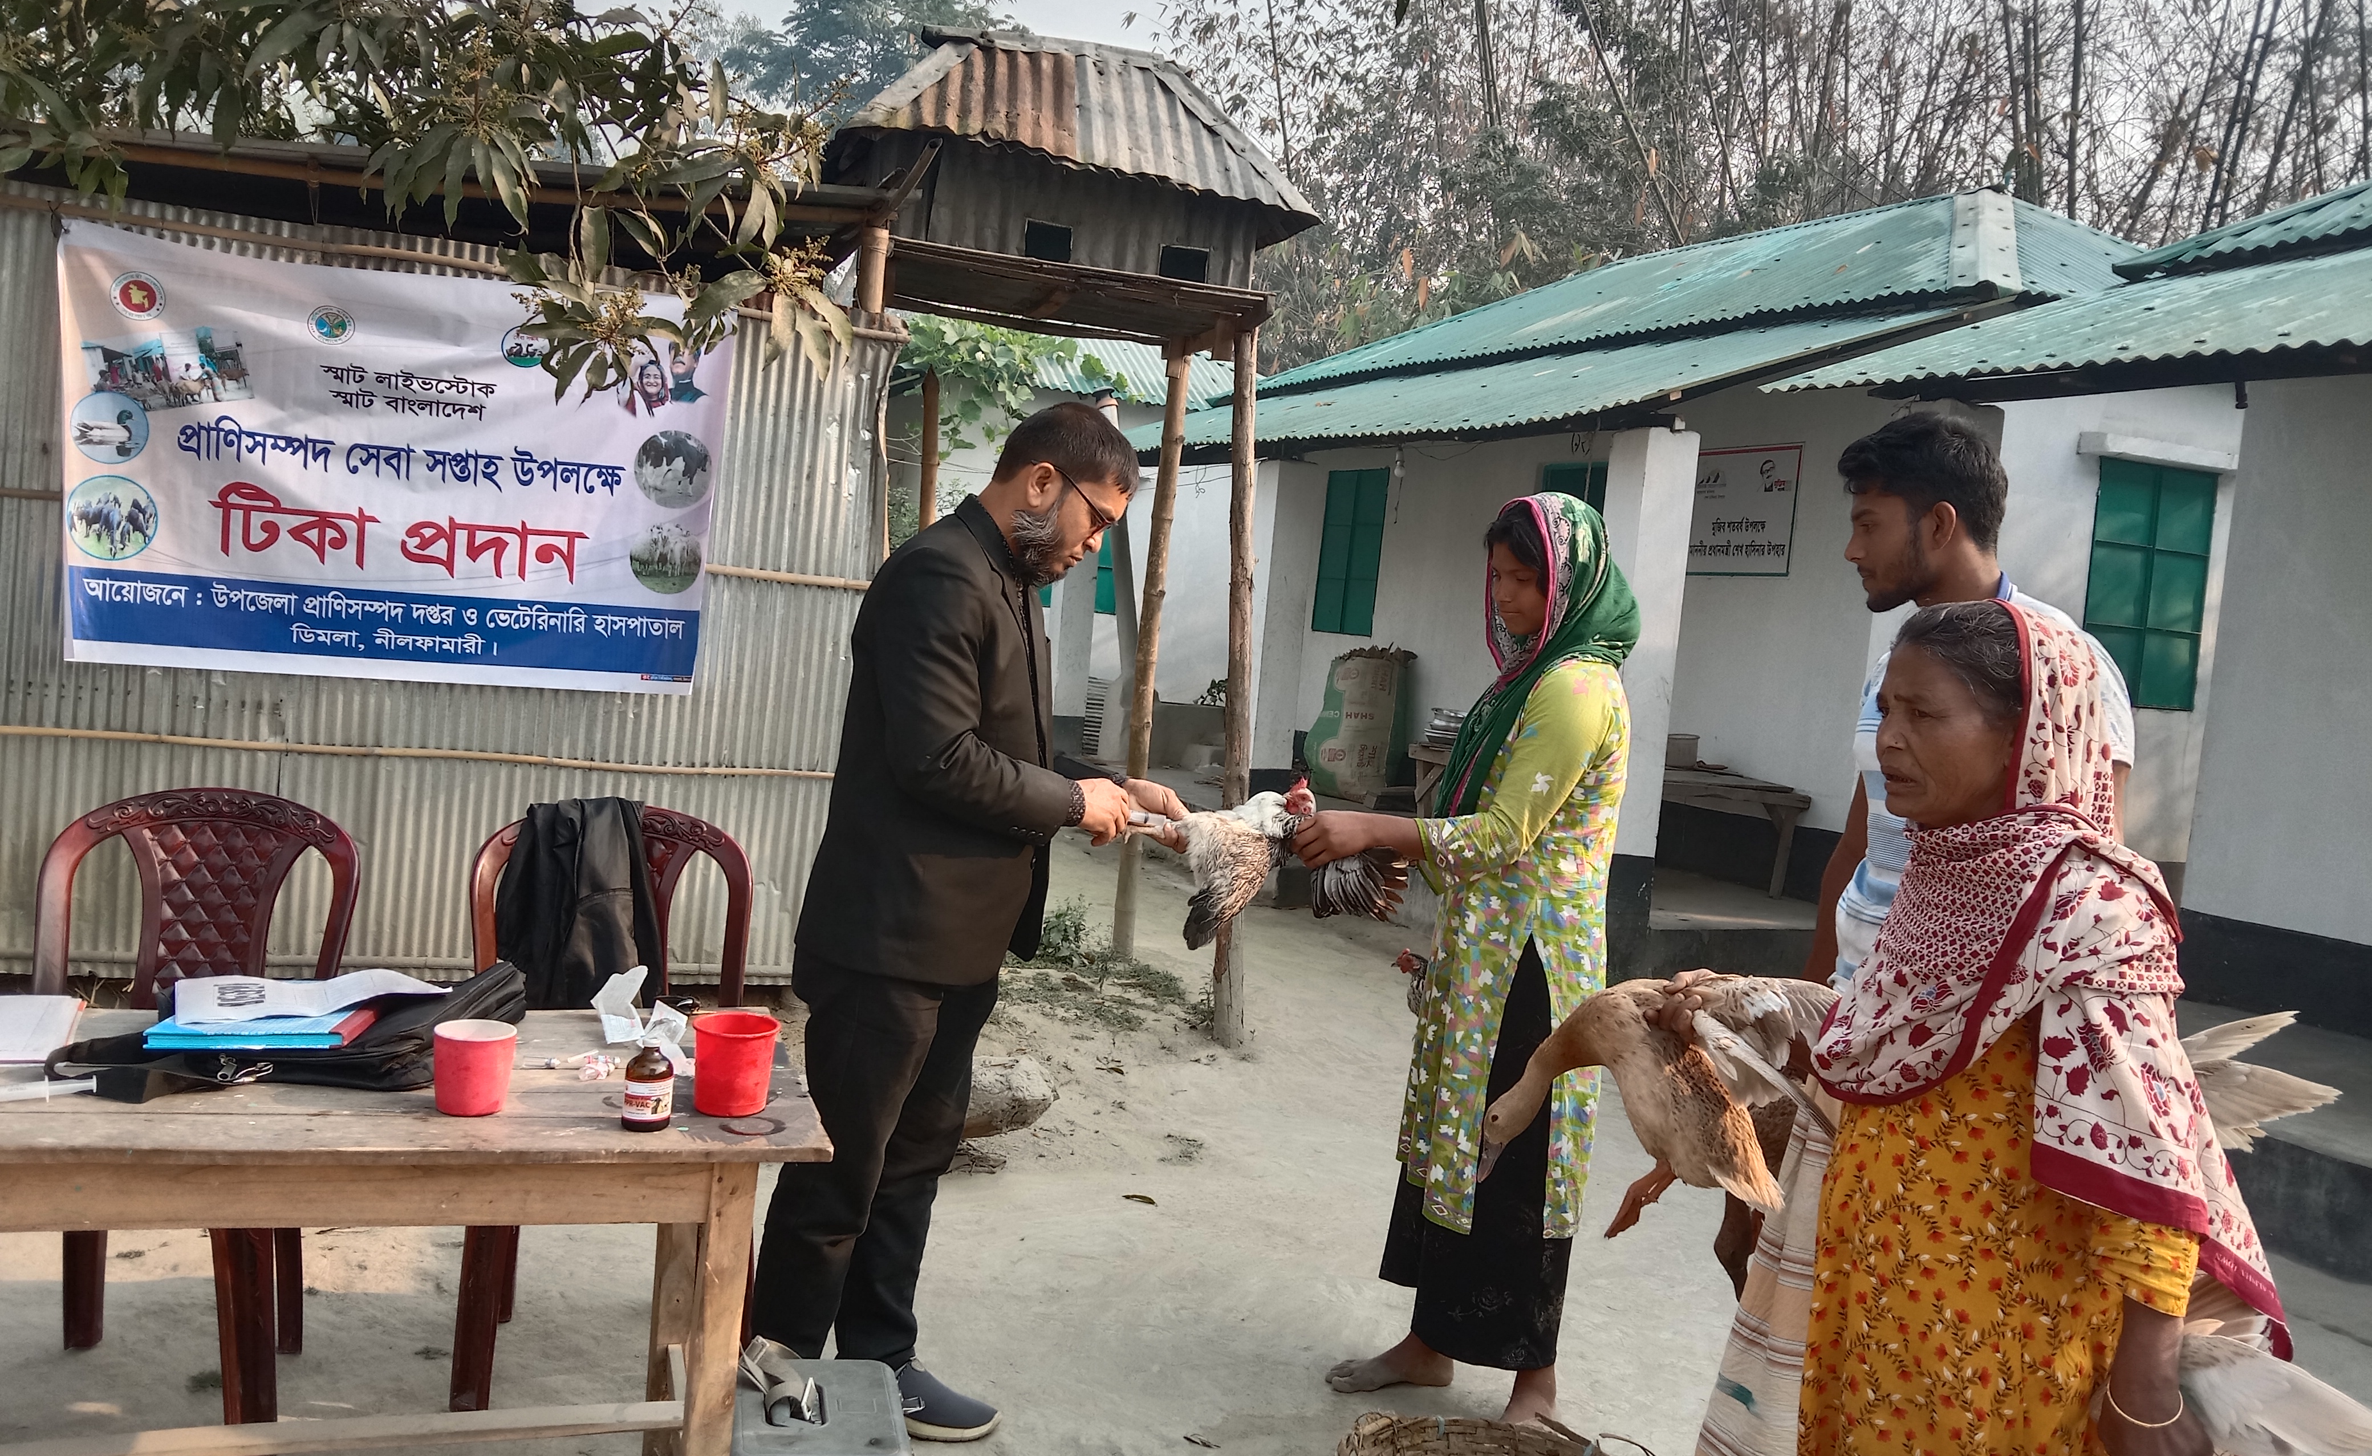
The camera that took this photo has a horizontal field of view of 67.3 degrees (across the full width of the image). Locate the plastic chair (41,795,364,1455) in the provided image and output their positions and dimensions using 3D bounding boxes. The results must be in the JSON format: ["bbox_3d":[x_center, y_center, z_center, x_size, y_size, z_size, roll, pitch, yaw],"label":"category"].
[{"bbox_3d":[-1.527,0.565,2.661,0.465,0.905,0.480,4,3,-11],"label":"plastic chair"}]

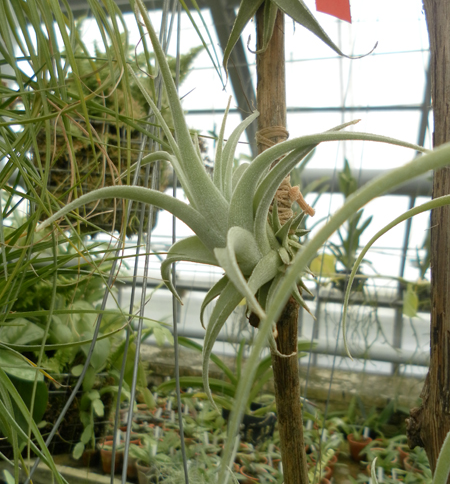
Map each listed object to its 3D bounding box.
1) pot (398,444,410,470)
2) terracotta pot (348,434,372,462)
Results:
[{"bbox_3d":[0.689,0.809,1.802,0.093,0.081,0.093,3,3,0],"label":"pot"},{"bbox_3d":[0.514,0.795,1.862,0.093,0.081,0.093,3,3,0],"label":"terracotta pot"}]

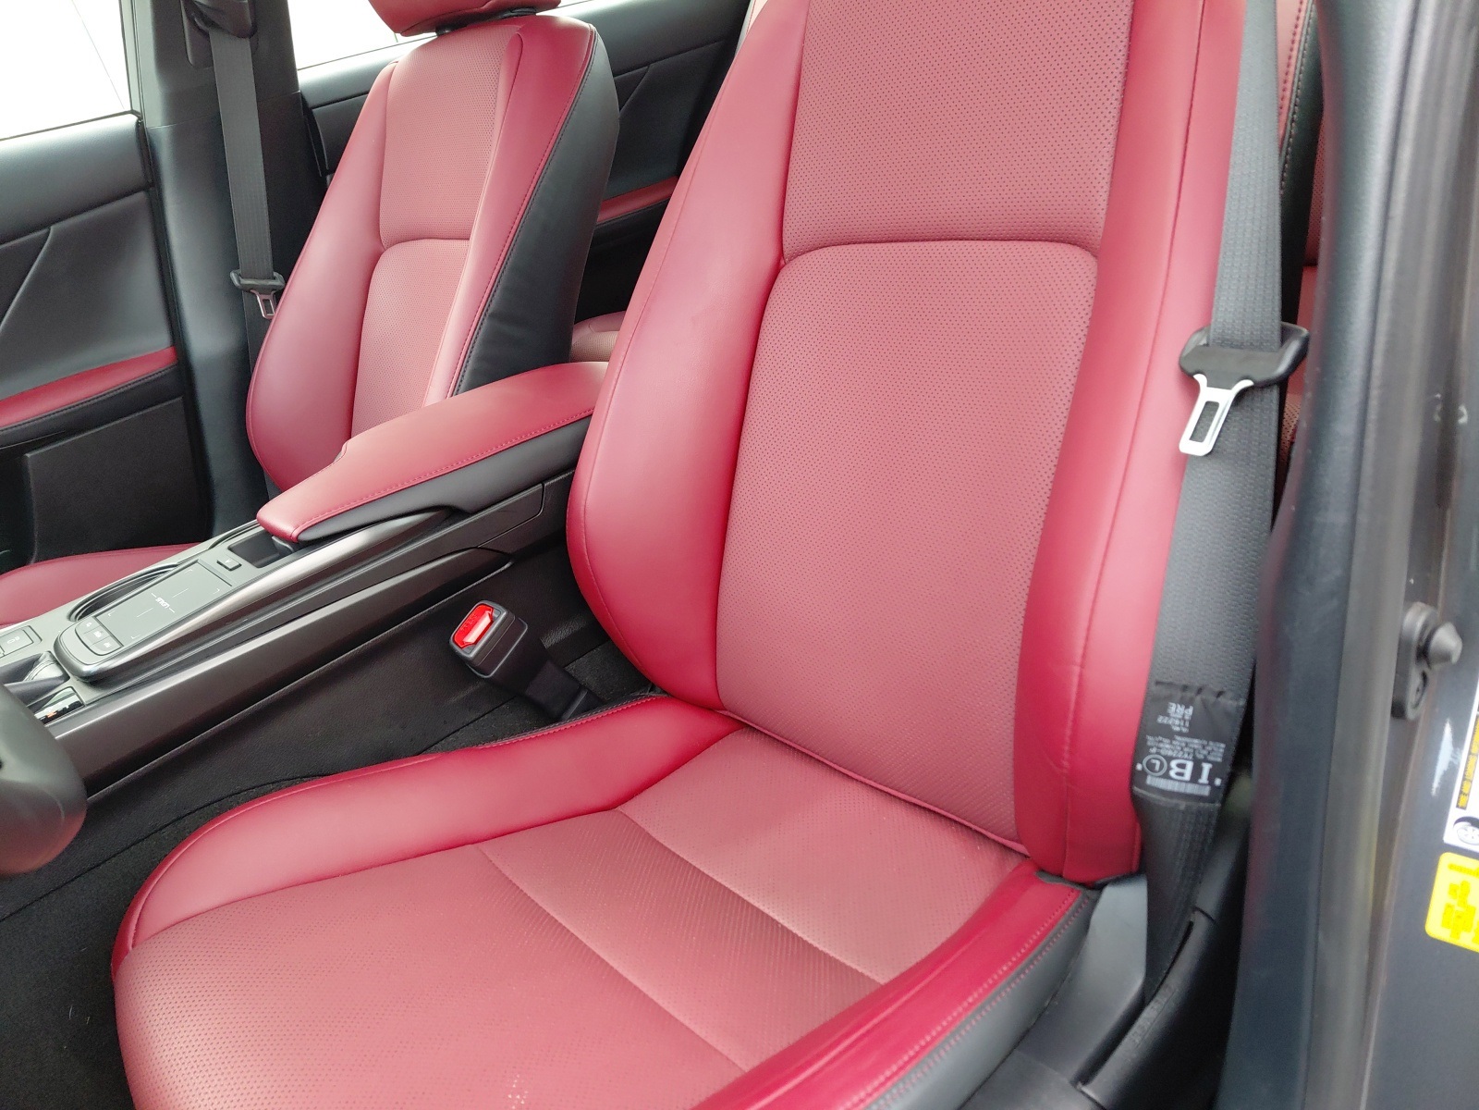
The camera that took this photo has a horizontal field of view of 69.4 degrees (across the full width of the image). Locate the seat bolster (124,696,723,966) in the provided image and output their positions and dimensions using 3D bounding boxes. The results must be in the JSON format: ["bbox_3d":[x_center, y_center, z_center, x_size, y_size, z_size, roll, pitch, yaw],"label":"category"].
[{"bbox_3d":[-0.210,0.194,0.833,0.503,0.101,0.106,-18,23,-38],"label":"seat bolster"}]

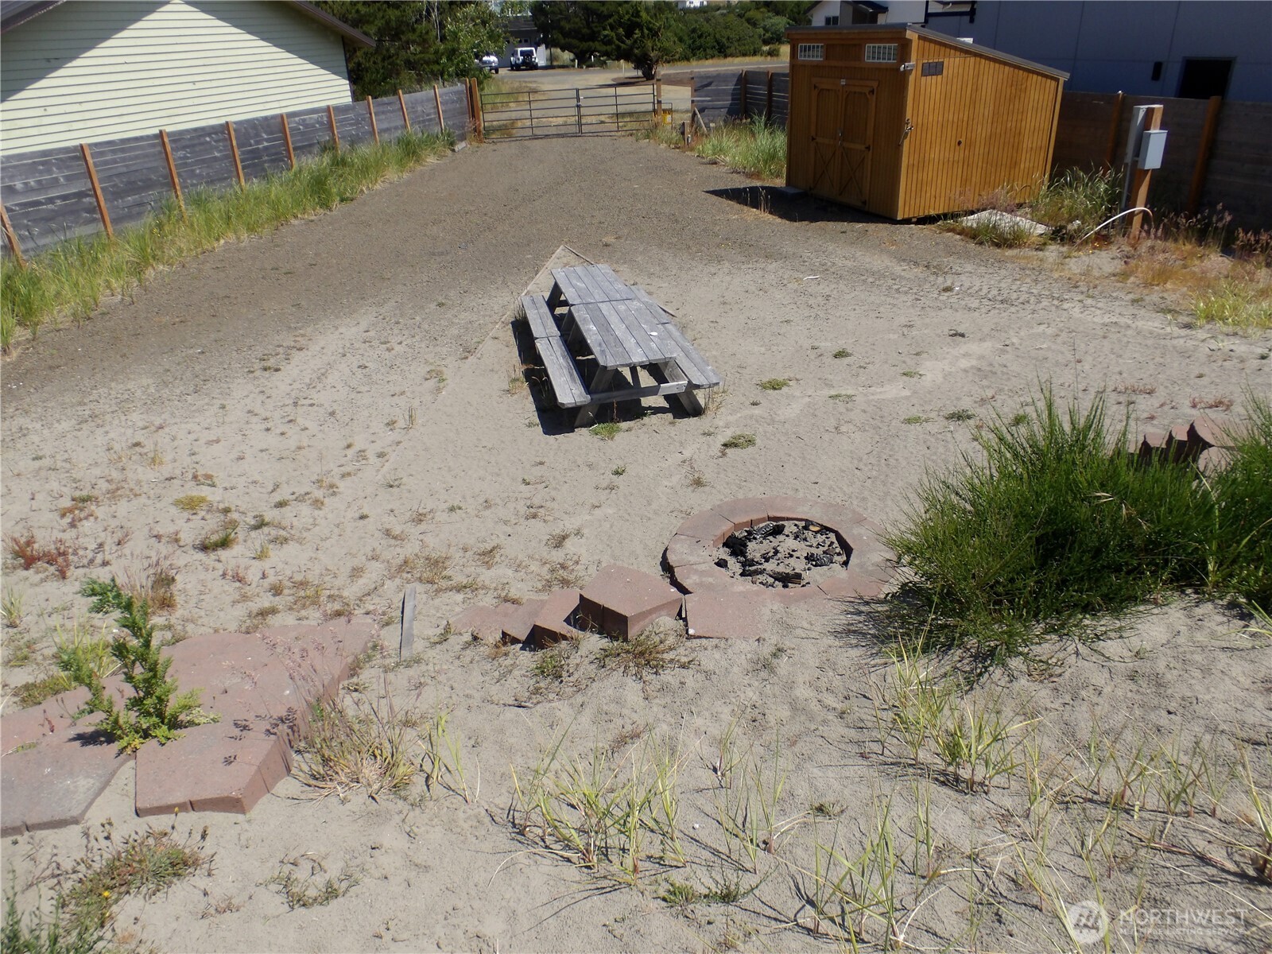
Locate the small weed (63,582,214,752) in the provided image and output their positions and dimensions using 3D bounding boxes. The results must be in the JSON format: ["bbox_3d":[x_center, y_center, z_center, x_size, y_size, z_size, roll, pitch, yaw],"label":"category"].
[{"bbox_3d":[-2.093,0.768,3.705,0.554,0.669,0.443,-23,33,-33],"label":"small weed"}]

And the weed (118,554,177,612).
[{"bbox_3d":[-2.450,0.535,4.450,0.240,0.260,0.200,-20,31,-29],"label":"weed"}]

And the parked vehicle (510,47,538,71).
[{"bbox_3d":[-10.238,-37.984,79.922,1.870,1.840,4.300,-9,28,-12],"label":"parked vehicle"}]

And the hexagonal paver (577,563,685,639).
[{"bbox_3d":[-0.044,0.593,4.187,0.469,0.157,0.328,19,35,37],"label":"hexagonal paver"}]

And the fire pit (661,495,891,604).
[{"bbox_3d":[0.949,0.544,5.812,1.469,0.160,1.469,-4,27,0],"label":"fire pit"}]

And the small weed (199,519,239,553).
[{"bbox_3d":[-2.982,0.411,6.299,0.268,0.184,0.214,-18,30,-25],"label":"small weed"}]

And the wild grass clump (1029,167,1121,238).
[{"bbox_3d":[6.460,-4.039,12.996,1.233,0.906,0.925,9,30,24],"label":"wild grass clump"}]

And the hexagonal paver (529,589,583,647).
[{"bbox_3d":[-0.276,0.735,4.296,0.469,0.157,0.328,13,31,29],"label":"hexagonal paver"}]

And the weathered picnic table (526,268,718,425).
[{"bbox_3d":[-0.321,-1.498,9.673,1.518,0.750,3.672,-8,27,-9],"label":"weathered picnic table"}]

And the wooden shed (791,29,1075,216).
[{"bbox_3d":[5.038,-6.575,15.909,3.279,2.925,3.735,-13,28,-17],"label":"wooden shed"}]

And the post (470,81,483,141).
[{"bbox_3d":[-5.086,-11.741,28.275,0.150,1.860,0.150,-6,27,-6],"label":"post"}]

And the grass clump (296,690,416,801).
[{"bbox_3d":[-0.932,0.886,2.936,0.371,0.258,0.309,-14,29,-21],"label":"grass clump"}]

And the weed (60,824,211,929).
[{"bbox_3d":[-1.391,1.102,2.451,0.371,0.103,0.237,-24,34,-35],"label":"weed"}]

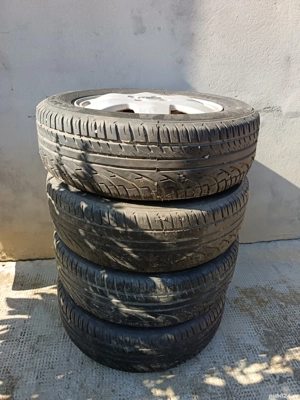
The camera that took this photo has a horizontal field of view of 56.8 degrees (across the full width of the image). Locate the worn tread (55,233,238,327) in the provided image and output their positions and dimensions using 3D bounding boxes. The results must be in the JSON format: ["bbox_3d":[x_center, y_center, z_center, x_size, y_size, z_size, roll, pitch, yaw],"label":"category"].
[{"bbox_3d":[-0.012,0.147,1.003,0.624,0.194,0.624,3,27,0],"label":"worn tread"}]

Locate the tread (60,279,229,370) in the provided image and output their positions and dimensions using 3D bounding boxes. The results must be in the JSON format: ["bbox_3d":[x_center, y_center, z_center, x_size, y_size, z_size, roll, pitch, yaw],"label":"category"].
[{"bbox_3d":[-0.031,0.321,1.087,0.624,0.194,0.624,3,27,0],"label":"tread"}]

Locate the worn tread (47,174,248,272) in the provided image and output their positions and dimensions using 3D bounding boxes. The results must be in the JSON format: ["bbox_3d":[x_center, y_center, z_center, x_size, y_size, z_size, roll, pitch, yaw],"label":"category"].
[{"bbox_3d":[-0.007,-0.028,0.920,0.624,0.194,0.624,3,27,0],"label":"worn tread"}]

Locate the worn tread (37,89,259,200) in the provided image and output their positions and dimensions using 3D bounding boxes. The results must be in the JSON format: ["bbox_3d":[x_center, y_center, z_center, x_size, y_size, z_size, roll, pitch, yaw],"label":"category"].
[{"bbox_3d":[-0.005,-0.206,0.842,0.624,0.194,0.624,3,27,0],"label":"worn tread"}]

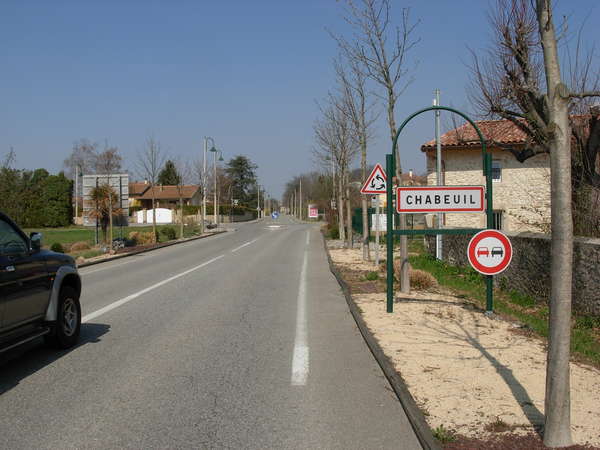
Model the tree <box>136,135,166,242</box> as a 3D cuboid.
[{"bbox_3d":[-7.100,-1.703,31.600,1.600,5.150,1.600,0,1,0],"label":"tree"}]

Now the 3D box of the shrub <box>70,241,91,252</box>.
[{"bbox_3d":[-8.453,0.829,25.400,0.800,0.460,0.750,0,1,0],"label":"shrub"}]

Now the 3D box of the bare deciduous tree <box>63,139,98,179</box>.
[{"bbox_3d":[-34.577,-6.915,104.000,5.500,13.200,5.500,0,1,0],"label":"bare deciduous tree"}]

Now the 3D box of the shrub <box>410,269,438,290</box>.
[{"bbox_3d":[2.362,1.047,12.650,0.600,0.420,0.550,0,1,0],"label":"shrub"}]

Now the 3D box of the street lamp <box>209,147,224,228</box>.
[{"bbox_3d":[-8.608,-3.932,70.000,1.000,8.000,0.450,0,1,3],"label":"street lamp"}]

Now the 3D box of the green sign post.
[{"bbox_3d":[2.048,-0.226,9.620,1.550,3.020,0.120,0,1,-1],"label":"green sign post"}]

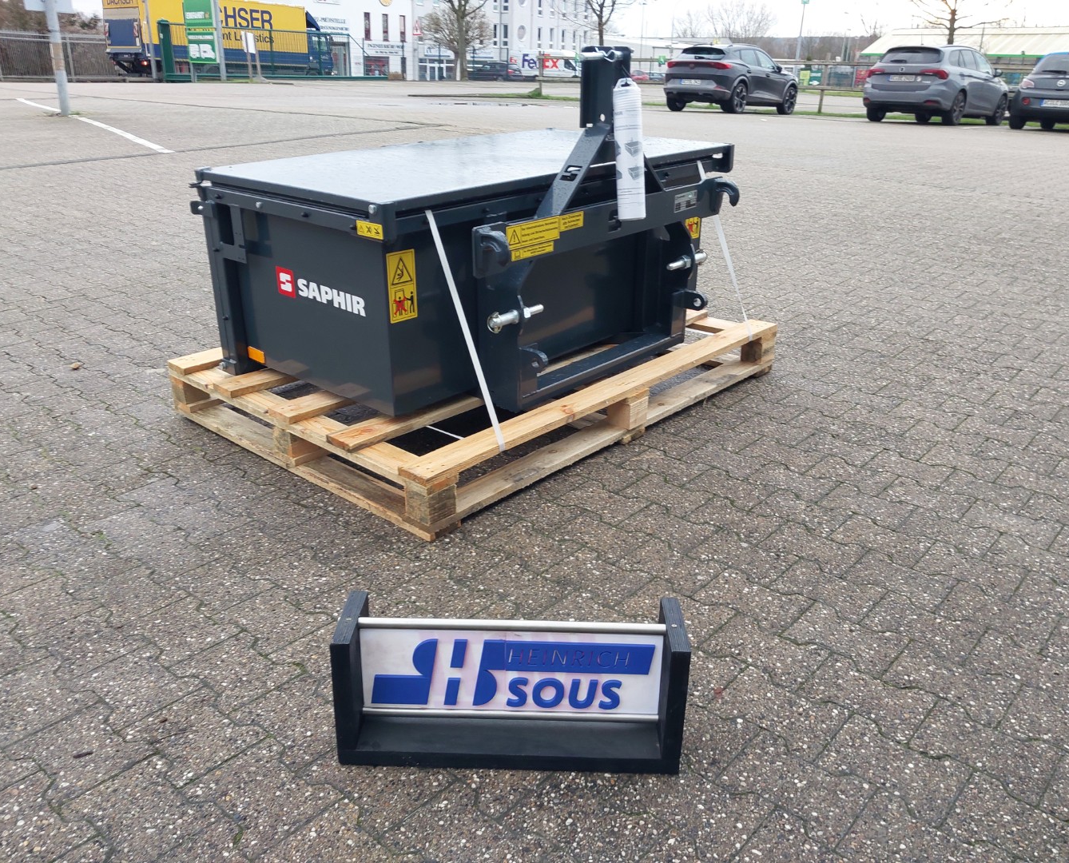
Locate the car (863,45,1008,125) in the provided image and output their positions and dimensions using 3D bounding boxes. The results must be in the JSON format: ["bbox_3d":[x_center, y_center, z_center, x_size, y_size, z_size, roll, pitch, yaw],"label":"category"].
[{"bbox_3d":[8.650,-7.340,19.020,1.820,1.510,4.570,21,30,39],"label":"car"}]

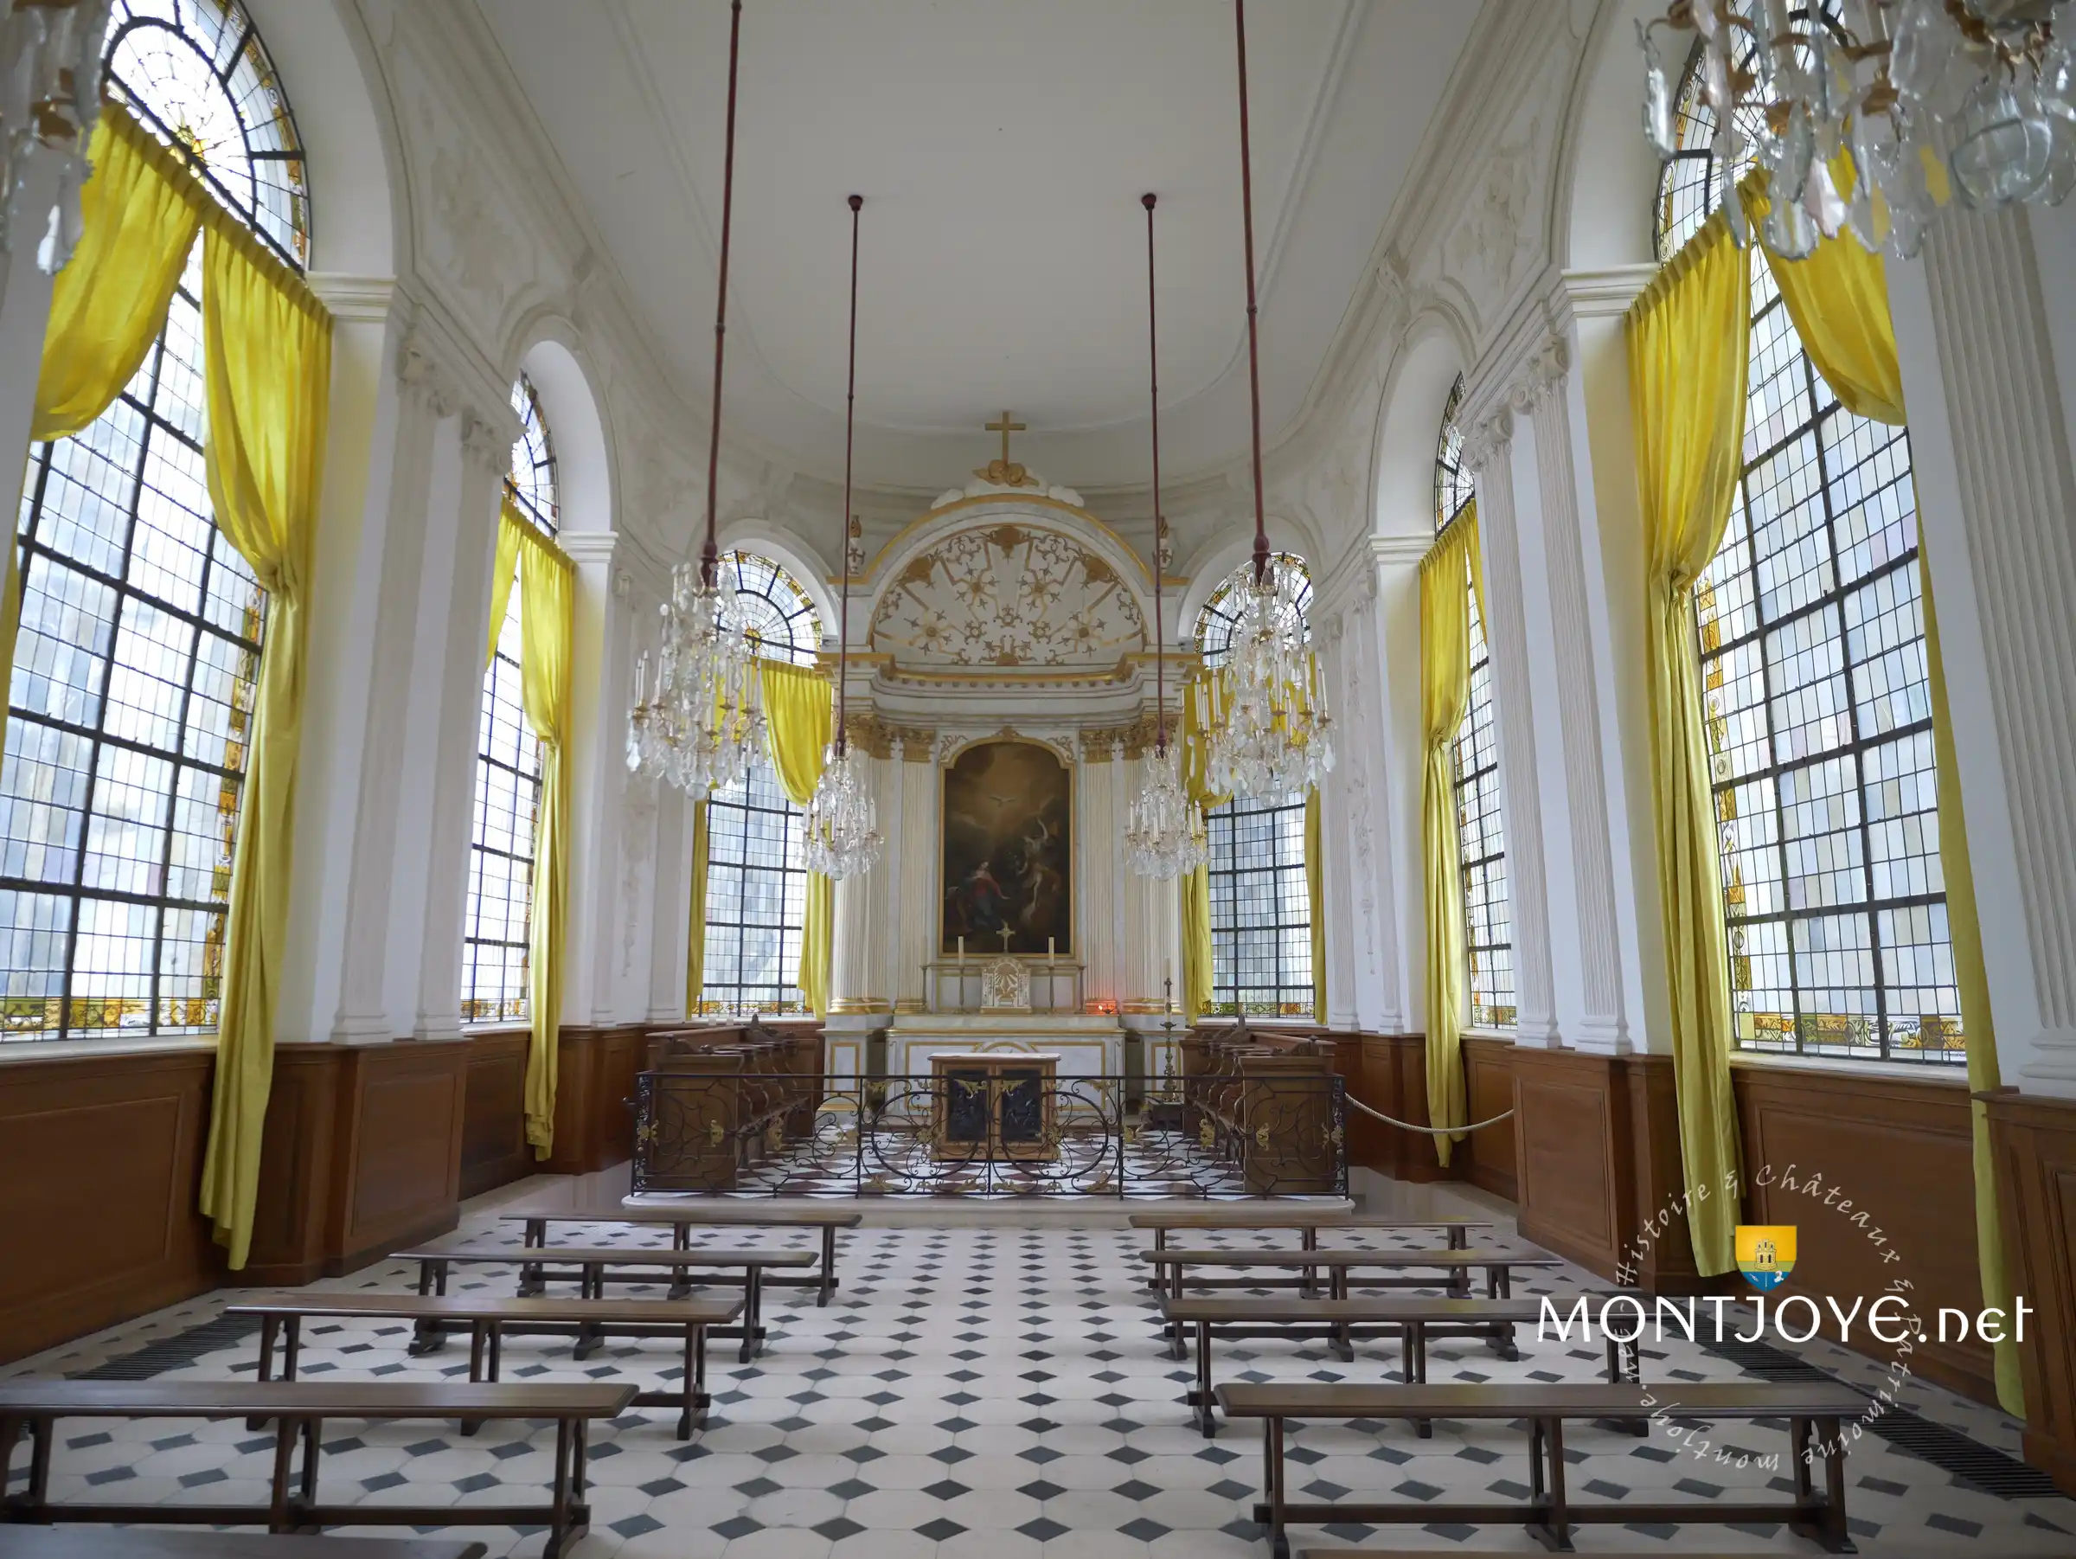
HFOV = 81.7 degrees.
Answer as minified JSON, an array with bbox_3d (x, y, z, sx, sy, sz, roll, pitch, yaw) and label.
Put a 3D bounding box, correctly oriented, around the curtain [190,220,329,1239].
[{"bbox_3d":[-4.578,-0.217,6.715,0.300,5.840,1.360,0,-11,-1],"label":"curtain"}]

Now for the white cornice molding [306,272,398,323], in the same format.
[{"bbox_3d":[-4.675,-3.251,8.209,0.611,0.364,0.250,0,-11,-1],"label":"white cornice molding"}]

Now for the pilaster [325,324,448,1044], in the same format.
[{"bbox_3d":[-4.206,-0.607,7.981,0.140,4.698,0.592,0,-11,-1],"label":"pilaster"}]

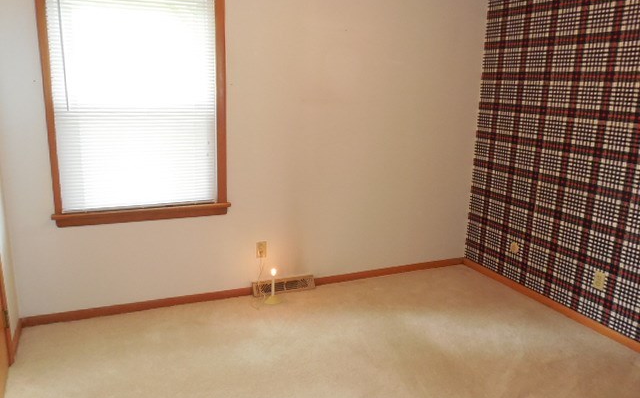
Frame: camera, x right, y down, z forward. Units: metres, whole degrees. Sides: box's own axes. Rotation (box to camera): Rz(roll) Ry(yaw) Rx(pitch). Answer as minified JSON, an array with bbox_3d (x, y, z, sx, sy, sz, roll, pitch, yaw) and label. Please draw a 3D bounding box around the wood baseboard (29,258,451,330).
[{"bbox_3d":[-0.273,0.639,3.519,3.298,0.061,0.016,-4,14,-23],"label":"wood baseboard"}]

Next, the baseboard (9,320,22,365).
[{"bbox_3d":[-1.704,0.792,2.691,0.018,0.061,0.410,-5,14,-26],"label":"baseboard"}]

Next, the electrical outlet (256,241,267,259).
[{"bbox_3d":[-0.410,0.360,3.400,0.071,0.116,0.009,-4,14,-23],"label":"electrical outlet"}]

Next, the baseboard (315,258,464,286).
[{"bbox_3d":[0.604,0.578,3.885,1.394,0.061,0.016,-4,14,-23],"label":"baseboard"}]

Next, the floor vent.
[{"bbox_3d":[-0.256,0.629,3.504,0.463,0.090,0.050,-4,14,-23],"label":"floor vent"}]

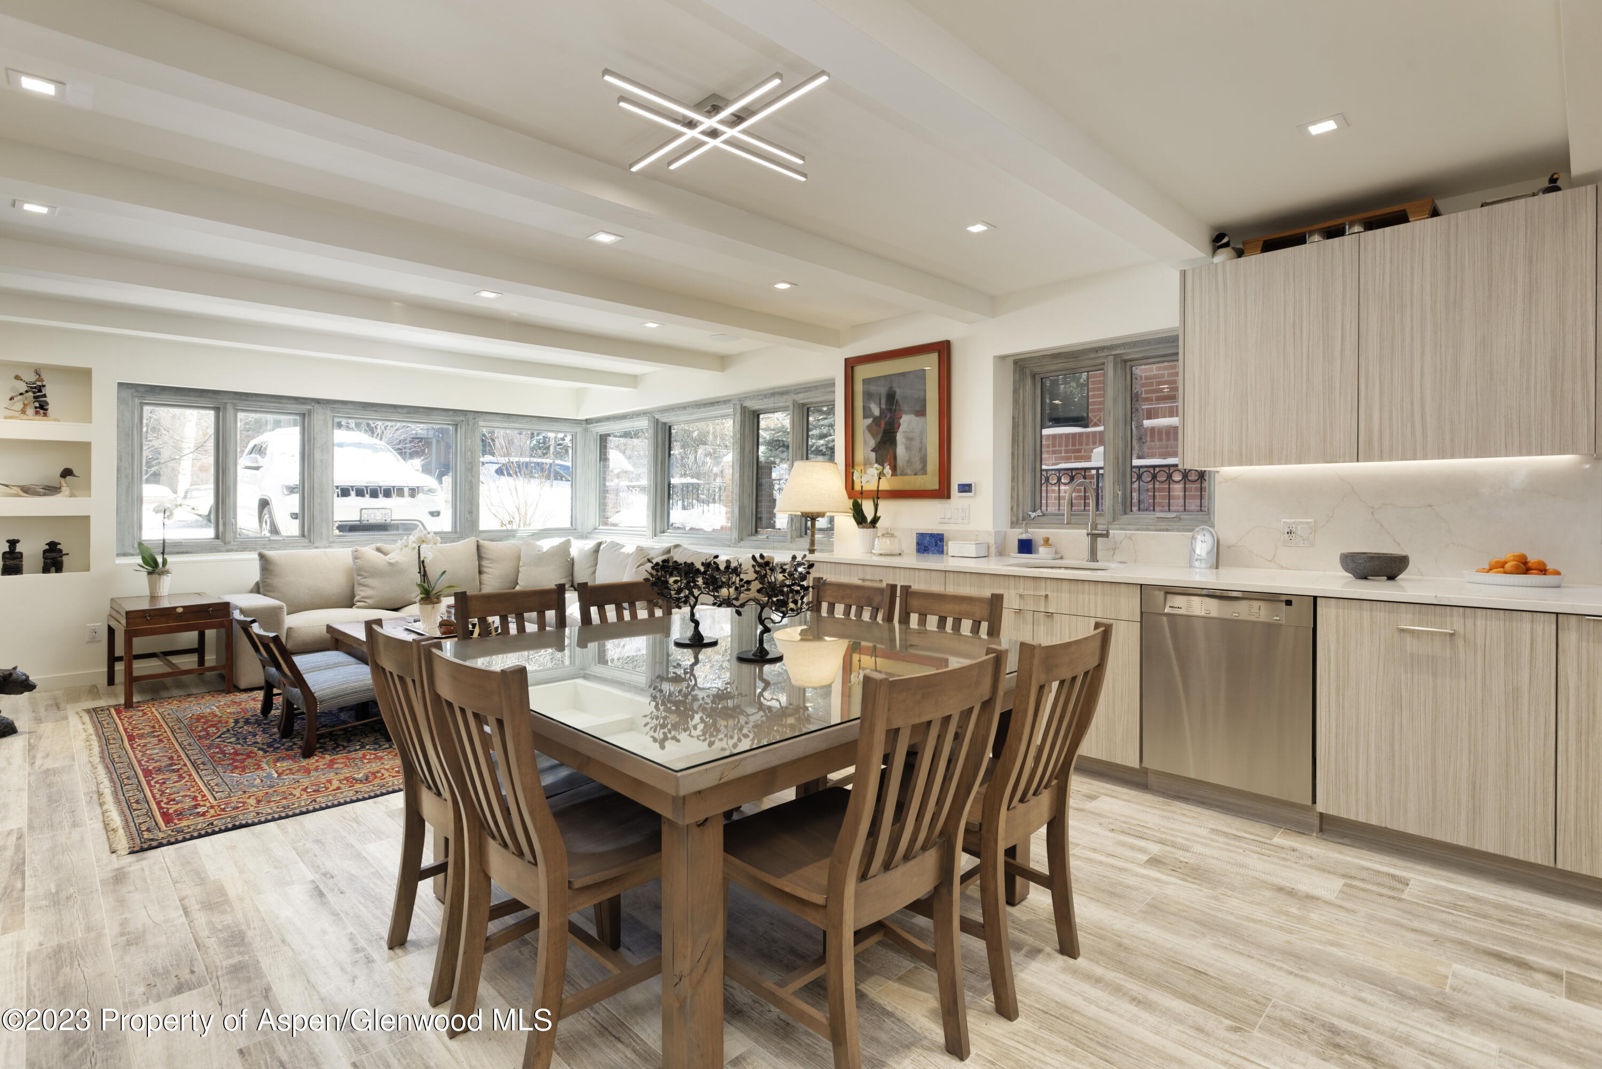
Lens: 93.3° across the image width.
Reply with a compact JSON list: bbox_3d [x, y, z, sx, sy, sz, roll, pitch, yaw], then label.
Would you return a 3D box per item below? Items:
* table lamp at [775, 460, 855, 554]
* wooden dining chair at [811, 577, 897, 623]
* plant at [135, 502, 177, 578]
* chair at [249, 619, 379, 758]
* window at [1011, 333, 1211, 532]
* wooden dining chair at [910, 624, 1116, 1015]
[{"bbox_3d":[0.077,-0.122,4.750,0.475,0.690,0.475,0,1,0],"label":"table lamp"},{"bbox_3d":[0.034,0.642,2.871,0.540,0.900,0.450,-1,2,-45],"label":"wooden dining chair"},{"bbox_3d":[-4.650,0.063,5.450,0.270,0.570,0.220,-2,3,-40],"label":"plant"},{"bbox_3d":[-2.500,0.775,4.003,0.610,0.635,0.550,-2,3,-44],"label":"chair"},{"bbox_3d":[1.664,-0.514,4.052,0.100,0.985,1.150,-1,2,-45],"label":"window"},{"bbox_3d":[0.490,0.677,2.045,0.450,0.895,0.540,-1,2,-45],"label":"wooden dining chair"}]

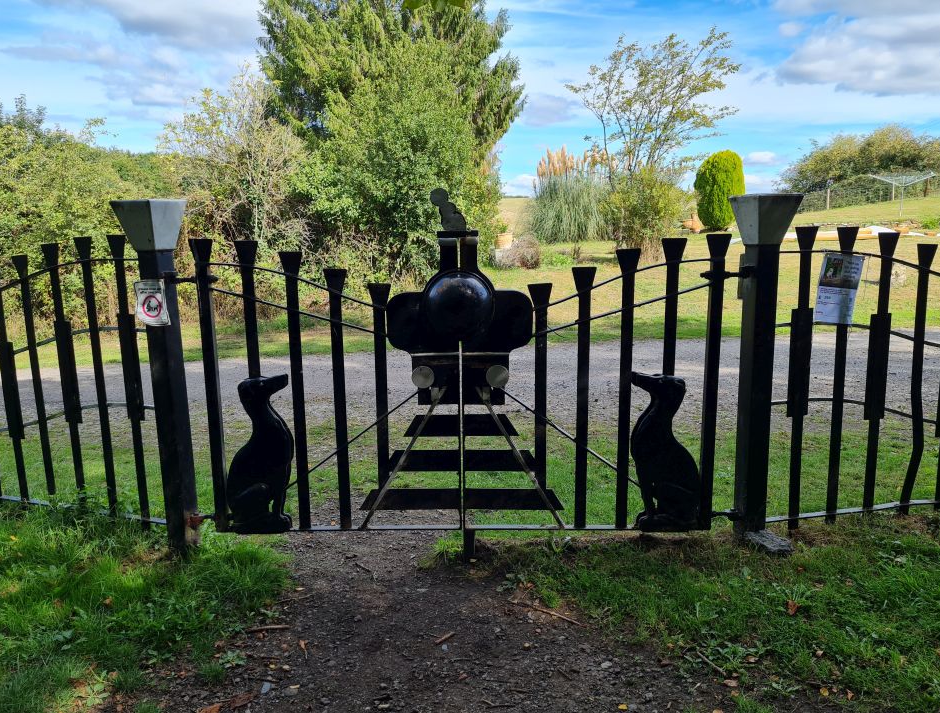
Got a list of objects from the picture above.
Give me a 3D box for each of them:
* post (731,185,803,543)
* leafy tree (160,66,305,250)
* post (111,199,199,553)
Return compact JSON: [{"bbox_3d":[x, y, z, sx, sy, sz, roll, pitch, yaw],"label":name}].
[{"bbox_3d":[1.274,0.089,3.193,0.210,1.571,0.210,-3,11,-12],"label":"post"},{"bbox_3d":[-4.118,-3.061,12.439,2.575,3.638,2.446,-4,11,-17],"label":"leafy tree"},{"bbox_3d":[-1.308,0.115,3.099,0.210,1.544,0.210,3,11,22],"label":"post"}]

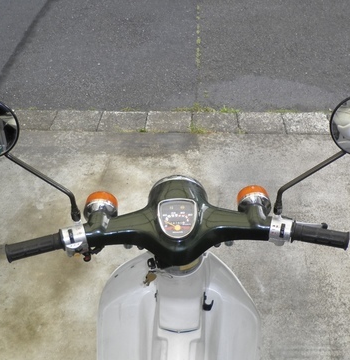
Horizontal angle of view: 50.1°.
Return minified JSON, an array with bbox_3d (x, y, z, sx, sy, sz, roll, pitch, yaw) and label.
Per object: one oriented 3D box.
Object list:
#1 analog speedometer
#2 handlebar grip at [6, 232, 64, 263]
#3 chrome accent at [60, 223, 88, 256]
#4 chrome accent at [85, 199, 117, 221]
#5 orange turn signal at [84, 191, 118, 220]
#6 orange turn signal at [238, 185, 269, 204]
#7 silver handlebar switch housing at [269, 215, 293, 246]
[{"bbox_3d":[0.007,0.077,0.733,0.075,0.026,0.077,-3,80,-2],"label":"analog speedometer"},{"bbox_3d":[-0.273,0.131,0.725,0.108,0.036,0.036,-13,47,-12],"label":"handlebar grip"},{"bbox_3d":[-0.195,0.114,0.735,0.049,0.048,0.053,-15,50,-8],"label":"chrome accent"},{"bbox_3d":[-0.149,0.069,0.752,0.068,0.067,0.036,-3,48,-2],"label":"chrome accent"},{"bbox_3d":[-0.149,0.062,0.758,0.069,0.068,0.060,-3,48,-2],"label":"orange turn signal"},{"bbox_3d":[0.161,0.040,0.774,0.065,0.065,0.030,-3,48,-2],"label":"orange turn signal"},{"bbox_3d":[0.210,0.100,0.742,0.046,0.046,0.050,9,49,4],"label":"silver handlebar switch housing"}]

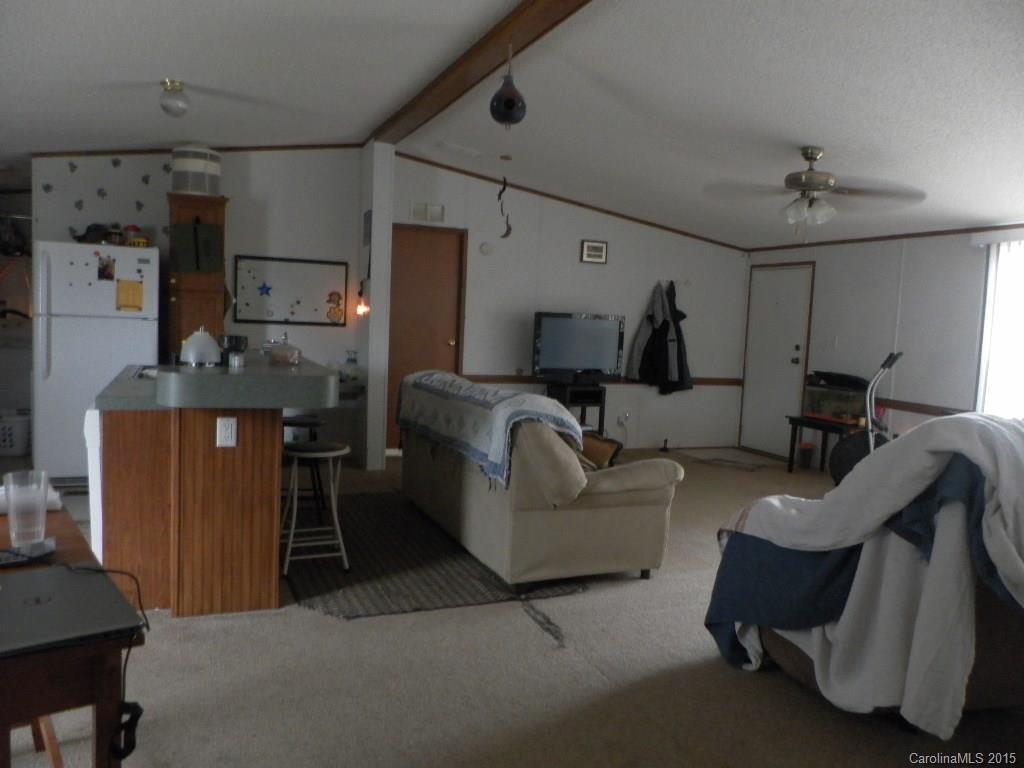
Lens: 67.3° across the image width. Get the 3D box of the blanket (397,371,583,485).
[{"bbox_3d":[-0.245,0.175,4.655,0.419,0.451,2.007,0,5,-23],"label":"blanket"}]

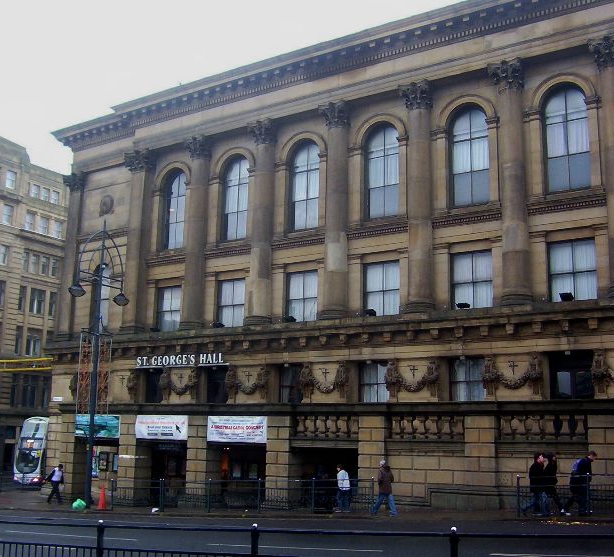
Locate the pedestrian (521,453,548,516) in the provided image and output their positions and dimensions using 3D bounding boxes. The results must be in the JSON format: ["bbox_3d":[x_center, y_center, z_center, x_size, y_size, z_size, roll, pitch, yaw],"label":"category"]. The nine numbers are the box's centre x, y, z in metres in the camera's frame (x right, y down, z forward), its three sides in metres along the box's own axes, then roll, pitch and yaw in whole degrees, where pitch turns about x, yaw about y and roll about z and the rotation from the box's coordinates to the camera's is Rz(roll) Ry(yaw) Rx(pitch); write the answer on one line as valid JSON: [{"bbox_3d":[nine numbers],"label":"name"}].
[{"bbox_3d":[6.410,5.812,21.792,0.680,1.720,0.500,-6,-14,31],"label":"pedestrian"}]

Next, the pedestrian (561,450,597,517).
[{"bbox_3d":[7.586,5.712,21.467,0.850,1.730,0.550,-6,-14,31],"label":"pedestrian"}]

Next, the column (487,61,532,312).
[{"bbox_3d":[7.849,-3.757,29.589,1.220,9.700,1.000,-6,-14,32],"label":"column"}]

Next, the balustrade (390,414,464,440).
[{"bbox_3d":[4.249,5.215,26.883,2.970,0.950,0.380,-6,-14,31],"label":"balustrade"}]

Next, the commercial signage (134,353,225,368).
[{"bbox_3d":[-5.921,3.841,36.034,5.700,0.570,0.200,-6,-14,32],"label":"commercial signage"}]

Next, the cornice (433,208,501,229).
[{"bbox_3d":[6.655,-2.436,31.676,3.100,0.470,0.380,-6,-14,31],"label":"cornice"}]

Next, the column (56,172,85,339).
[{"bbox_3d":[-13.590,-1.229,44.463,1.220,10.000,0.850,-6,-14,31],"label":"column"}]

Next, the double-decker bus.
[{"bbox_3d":[-14.867,11.991,53.077,2.520,4.370,10.500,-6,-14,31],"label":"double-decker bus"}]

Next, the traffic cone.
[{"bbox_3d":[-8.001,8.568,30.099,0.400,0.960,0.400,-6,-14,31],"label":"traffic cone"}]

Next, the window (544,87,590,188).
[{"bbox_3d":[10.022,-5.390,29.561,1.650,4.100,0.300,-6,-14,31],"label":"window"}]

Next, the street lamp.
[{"bbox_3d":[-8.826,3.474,32.256,0.720,11.850,2.950,-6,-14,31],"label":"street lamp"}]

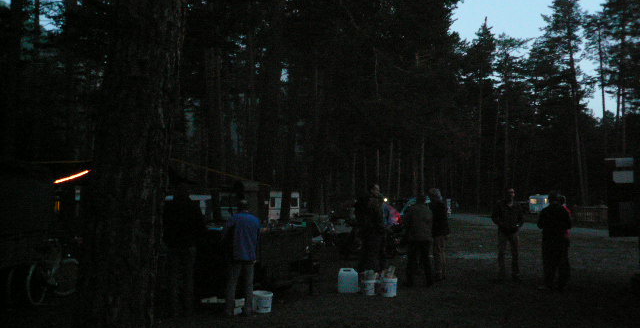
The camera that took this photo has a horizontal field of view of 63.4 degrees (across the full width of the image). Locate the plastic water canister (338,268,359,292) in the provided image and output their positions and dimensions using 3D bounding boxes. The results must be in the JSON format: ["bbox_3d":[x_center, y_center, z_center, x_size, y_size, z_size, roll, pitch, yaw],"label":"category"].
[{"bbox_3d":[0.466,1.927,8.550,0.325,0.395,0.220,0,-4,-3],"label":"plastic water canister"}]

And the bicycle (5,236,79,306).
[{"bbox_3d":[-4.200,1.635,8.050,0.580,1.030,1.750,0,-4,-7],"label":"bicycle"}]

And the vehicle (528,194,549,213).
[{"bbox_3d":[28.238,5.074,66.000,2.200,2.450,4.800,-3,-5,37],"label":"vehicle"}]

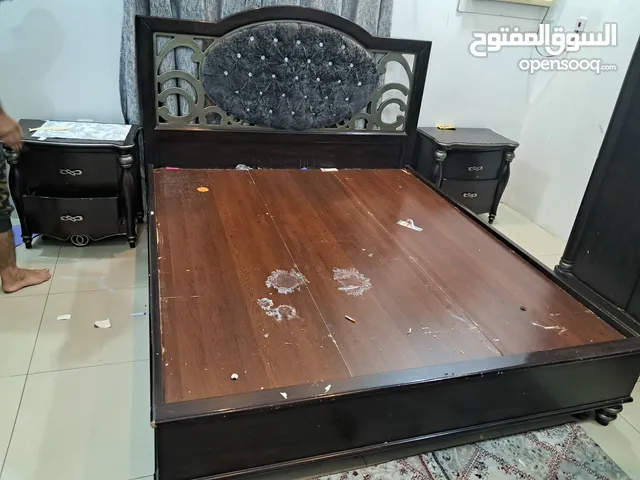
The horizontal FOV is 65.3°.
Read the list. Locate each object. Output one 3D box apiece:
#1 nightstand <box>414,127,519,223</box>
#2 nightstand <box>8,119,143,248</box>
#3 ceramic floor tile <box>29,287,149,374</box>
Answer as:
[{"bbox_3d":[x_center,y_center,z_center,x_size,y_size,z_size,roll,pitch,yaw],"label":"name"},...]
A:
[{"bbox_3d":[1.083,-0.501,3.937,0.650,0.650,0.470,-2,28,-17],"label":"nightstand"},{"bbox_3d":[-1.433,-0.325,2.994,0.650,0.650,0.470,-1,27,-16],"label":"nightstand"},{"bbox_3d":[-1.001,0.401,2.382,0.600,0.010,0.600,-3,28,-19],"label":"ceramic floor tile"}]

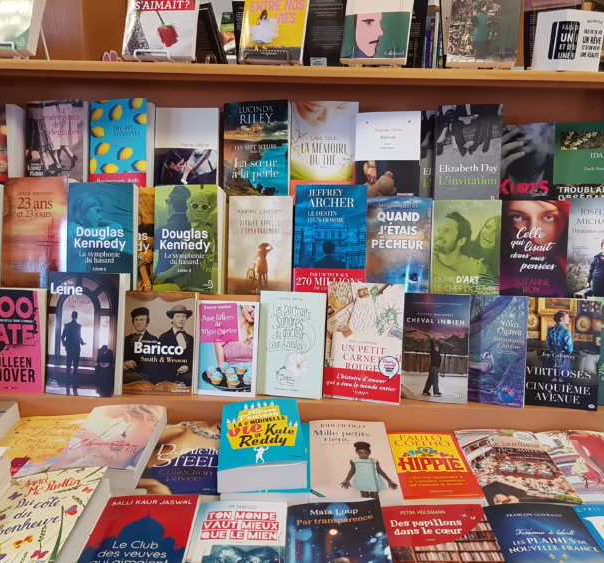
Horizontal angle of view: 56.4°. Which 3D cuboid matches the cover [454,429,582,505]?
[{"bbox_3d":[0.381,0.342,1.022,0.154,0.022,0.216,0,17,1],"label":"cover"}]

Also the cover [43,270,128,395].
[{"bbox_3d":[-0.418,0.101,1.094,0.155,0.230,0.035,1,-1,15],"label":"cover"}]

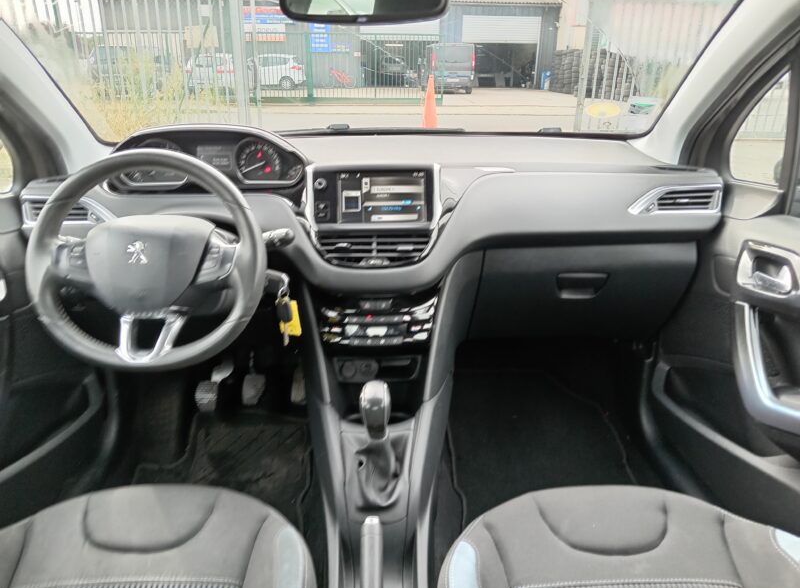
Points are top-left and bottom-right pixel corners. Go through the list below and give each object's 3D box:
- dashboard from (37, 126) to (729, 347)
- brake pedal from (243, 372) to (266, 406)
[{"bbox_3d":[-0.031,-0.159,1.224,1.390,0.390,0.540,-1,21,-3],"label":"dashboard"},{"bbox_3d":[-0.347,0.228,1.380,0.057,0.078,0.035,-1,-14,-3],"label":"brake pedal"}]

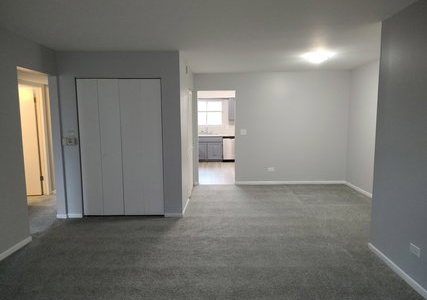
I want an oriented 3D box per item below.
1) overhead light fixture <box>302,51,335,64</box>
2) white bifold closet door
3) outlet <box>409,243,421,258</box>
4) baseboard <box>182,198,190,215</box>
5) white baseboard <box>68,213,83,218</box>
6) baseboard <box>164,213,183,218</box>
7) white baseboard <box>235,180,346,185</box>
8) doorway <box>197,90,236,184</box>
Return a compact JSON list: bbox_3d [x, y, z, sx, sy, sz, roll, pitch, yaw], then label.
[{"bbox_3d":[1.595,-1.410,4.507,0.430,0.120,0.430,0,6,1],"label":"overhead light fixture"},{"bbox_3d":[-1.353,-0.015,4.384,1.215,2.015,0.045,0,6,1],"label":"white bifold closet door"},{"bbox_3d":[1.737,0.869,2.562,0.009,0.073,0.118,0,6,1],"label":"outlet"},{"bbox_3d":[-0.439,0.932,4.891,0.014,0.062,0.910,0,6,1],"label":"baseboard"},{"bbox_3d":[-2.089,0.994,4.486,0.225,0.060,0.014,0,6,1],"label":"white baseboard"},{"bbox_3d":[-0.592,0.983,4.448,0.273,0.060,0.014,0,6,1],"label":"baseboard"},{"bbox_3d":[1.703,0.732,6.519,2.423,0.068,0.015,0,6,1],"label":"white baseboard"},{"bbox_3d":[0.078,-0.248,6.509,0.810,2.050,0.120,0,6,1],"label":"doorway"}]

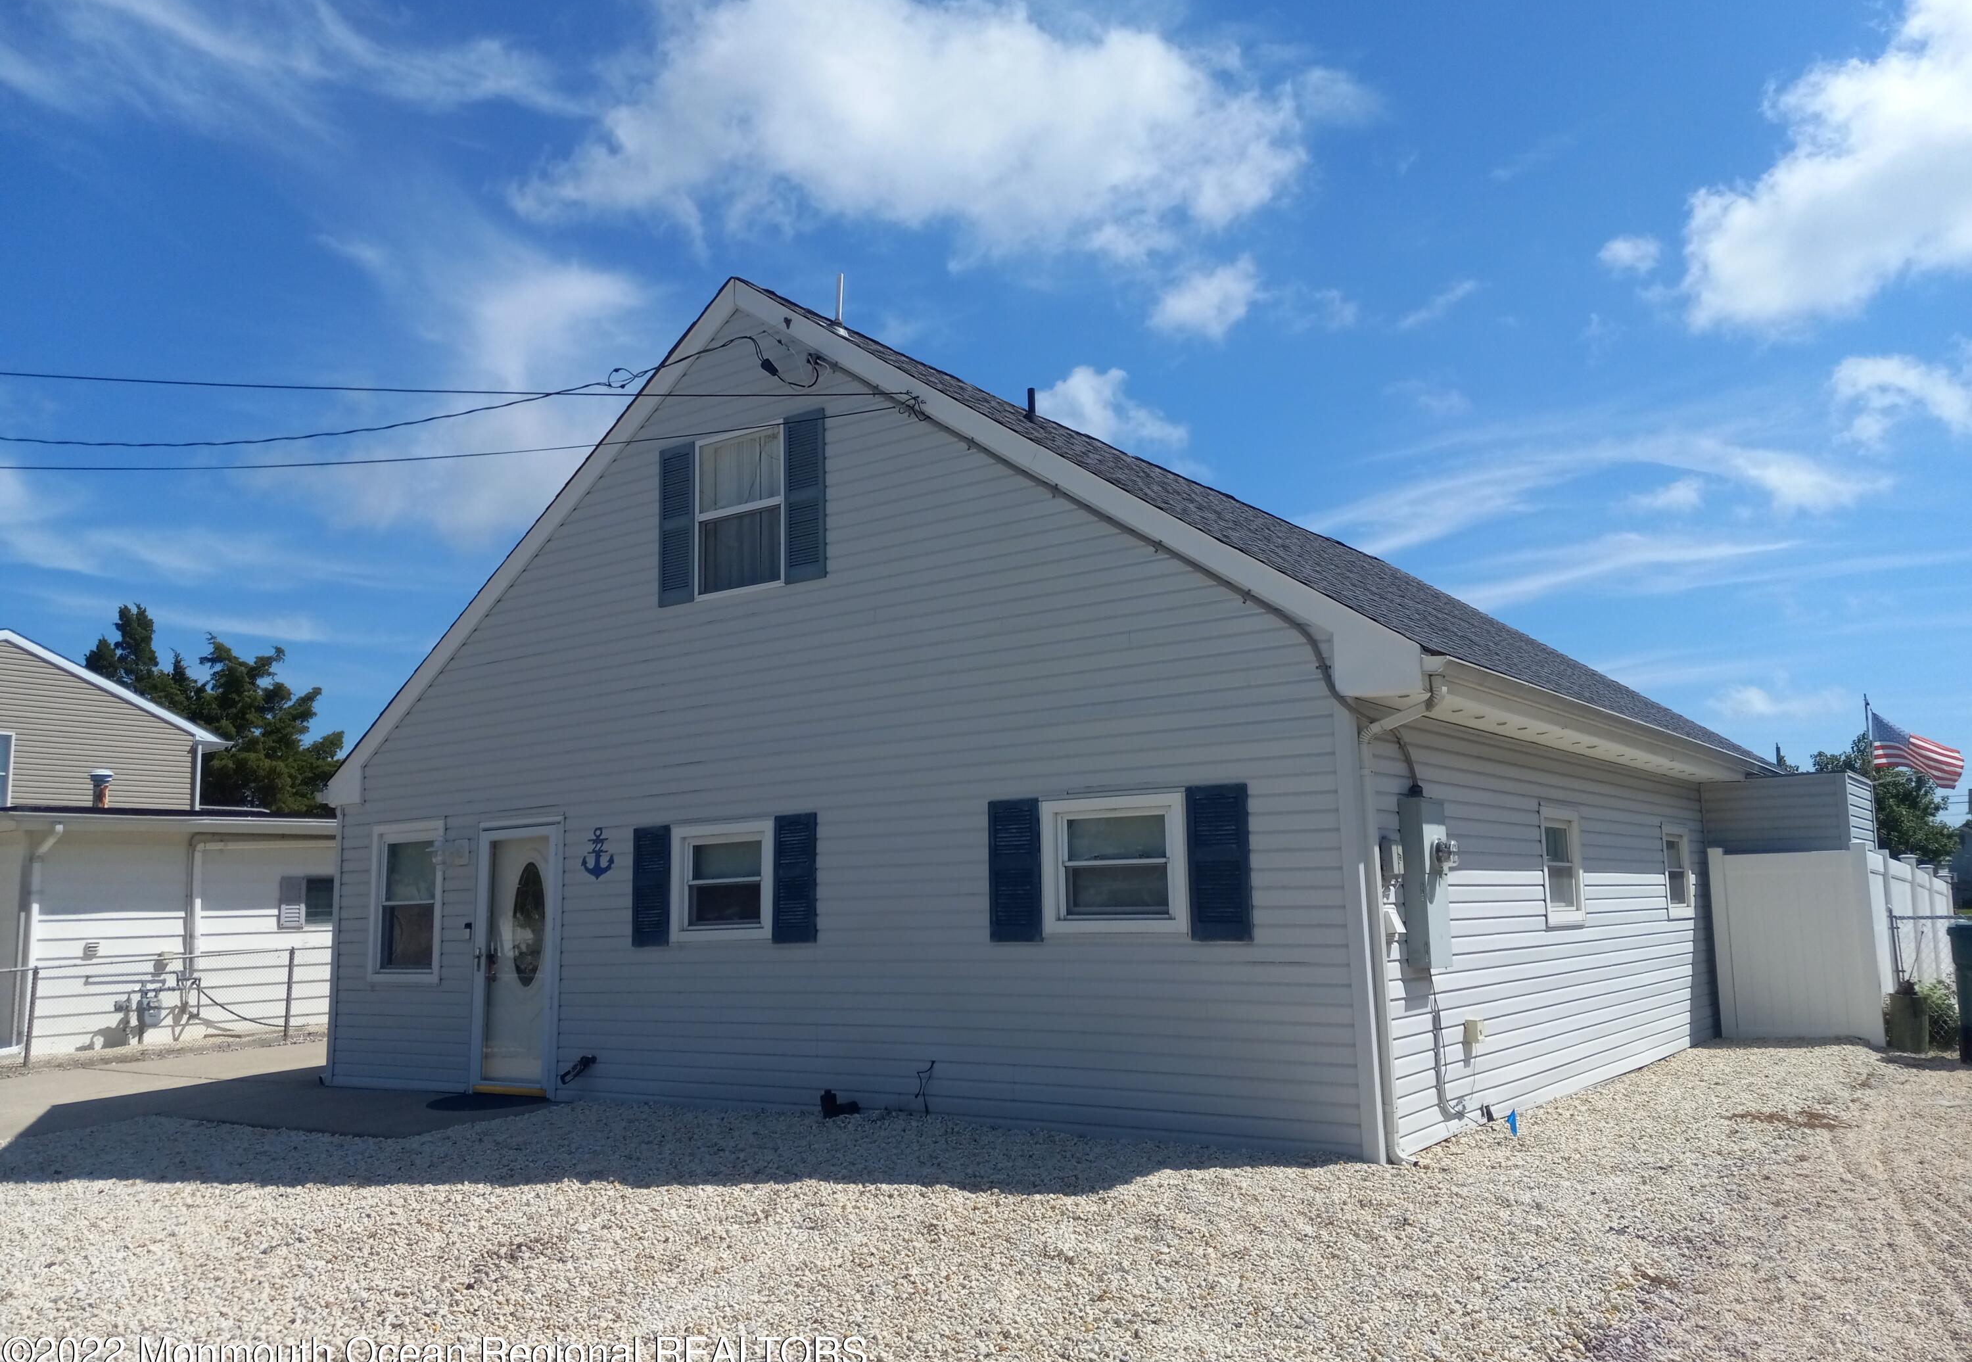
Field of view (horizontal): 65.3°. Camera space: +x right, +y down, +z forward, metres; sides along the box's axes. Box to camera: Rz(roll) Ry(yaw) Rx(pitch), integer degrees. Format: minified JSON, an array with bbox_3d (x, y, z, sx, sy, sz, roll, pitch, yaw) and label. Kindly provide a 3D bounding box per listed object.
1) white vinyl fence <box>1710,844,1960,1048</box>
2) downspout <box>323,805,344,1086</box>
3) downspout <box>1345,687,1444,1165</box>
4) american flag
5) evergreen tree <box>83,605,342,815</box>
[{"bbox_3d":[9.534,2.825,17.042,1.400,1.860,6.800,-7,-10,35],"label":"white vinyl fence"},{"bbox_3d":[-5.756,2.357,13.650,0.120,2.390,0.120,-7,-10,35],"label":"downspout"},{"bbox_3d":[2.244,1.225,7.996,0.460,2.490,0.110,-7,-10,35],"label":"downspout"},{"bbox_3d":[16.953,1.248,28.000,1.600,1.280,0.320,-6,-10,31],"label":"american flag"},{"bbox_3d":[-17.447,2.588,34.384,5.440,8.530,5.170,3,-9,-27],"label":"evergreen tree"}]

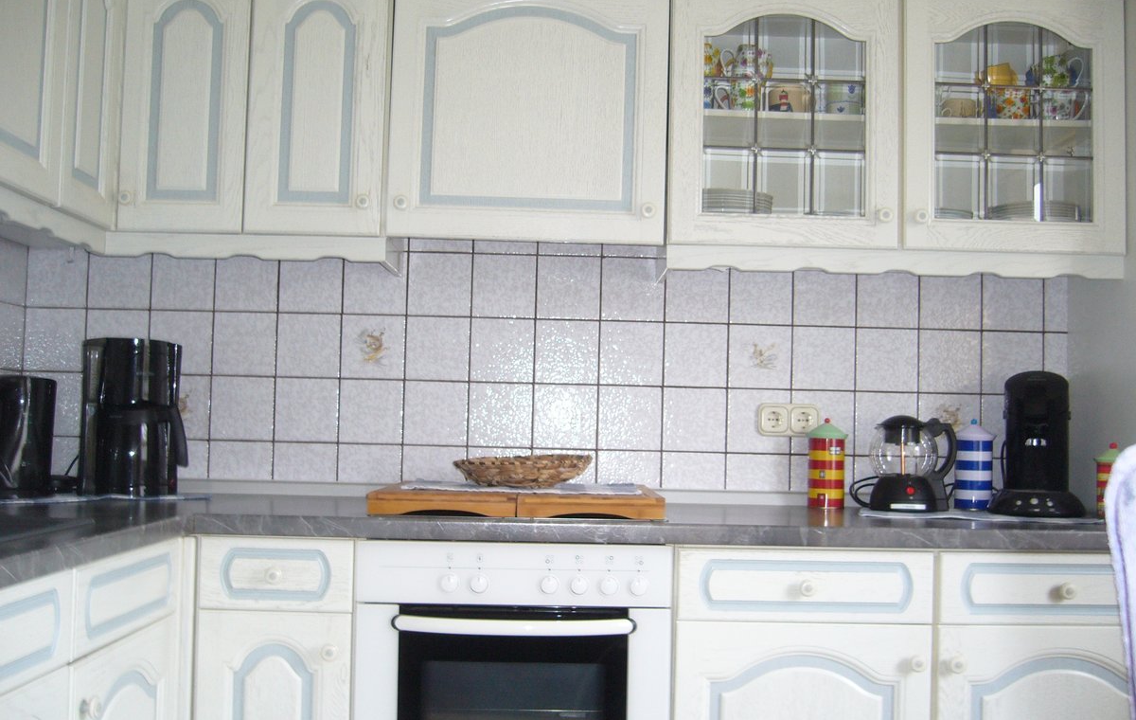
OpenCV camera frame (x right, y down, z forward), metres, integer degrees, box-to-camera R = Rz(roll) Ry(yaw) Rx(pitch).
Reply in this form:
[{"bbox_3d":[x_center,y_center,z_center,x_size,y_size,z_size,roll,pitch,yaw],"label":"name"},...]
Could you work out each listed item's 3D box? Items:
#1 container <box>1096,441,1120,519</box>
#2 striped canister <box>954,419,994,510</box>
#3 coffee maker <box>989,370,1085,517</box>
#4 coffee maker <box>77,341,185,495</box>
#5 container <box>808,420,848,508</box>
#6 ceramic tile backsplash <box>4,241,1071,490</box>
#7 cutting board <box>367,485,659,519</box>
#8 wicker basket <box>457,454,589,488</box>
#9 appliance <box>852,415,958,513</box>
[{"bbox_3d":[1.174,0.258,2.470,0.086,0.160,0.086,0,-3,25],"label":"container"},{"bbox_3d":[0.912,0.235,2.557,0.088,0.200,0.088,1,-2,-1],"label":"striped canister"},{"bbox_3d":[1.041,0.184,2.550,0.207,0.313,0.295,0,-3,22],"label":"coffee maker"},{"bbox_3d":[-0.947,0.119,2.480,0.235,0.336,0.170,0,-2,39],"label":"coffee maker"},{"bbox_3d":[0.595,0.235,2.640,0.094,0.206,0.094,1,-3,12],"label":"container"},{"bbox_3d":[-0.057,0.012,2.750,2.530,0.590,0.020,1,-3,0],"label":"ceramic tile backsplash"},{"bbox_3d":[-0.101,0.287,2.411,0.565,0.041,0.460,1,-2,-1],"label":"cutting board"},{"bbox_3d":[-0.095,0.237,2.470,0.290,0.070,0.250,1,-3,0],"label":"wicker basket"},{"bbox_3d":[0.773,0.233,2.595,0.203,0.212,0.162,1,-3,10],"label":"appliance"}]

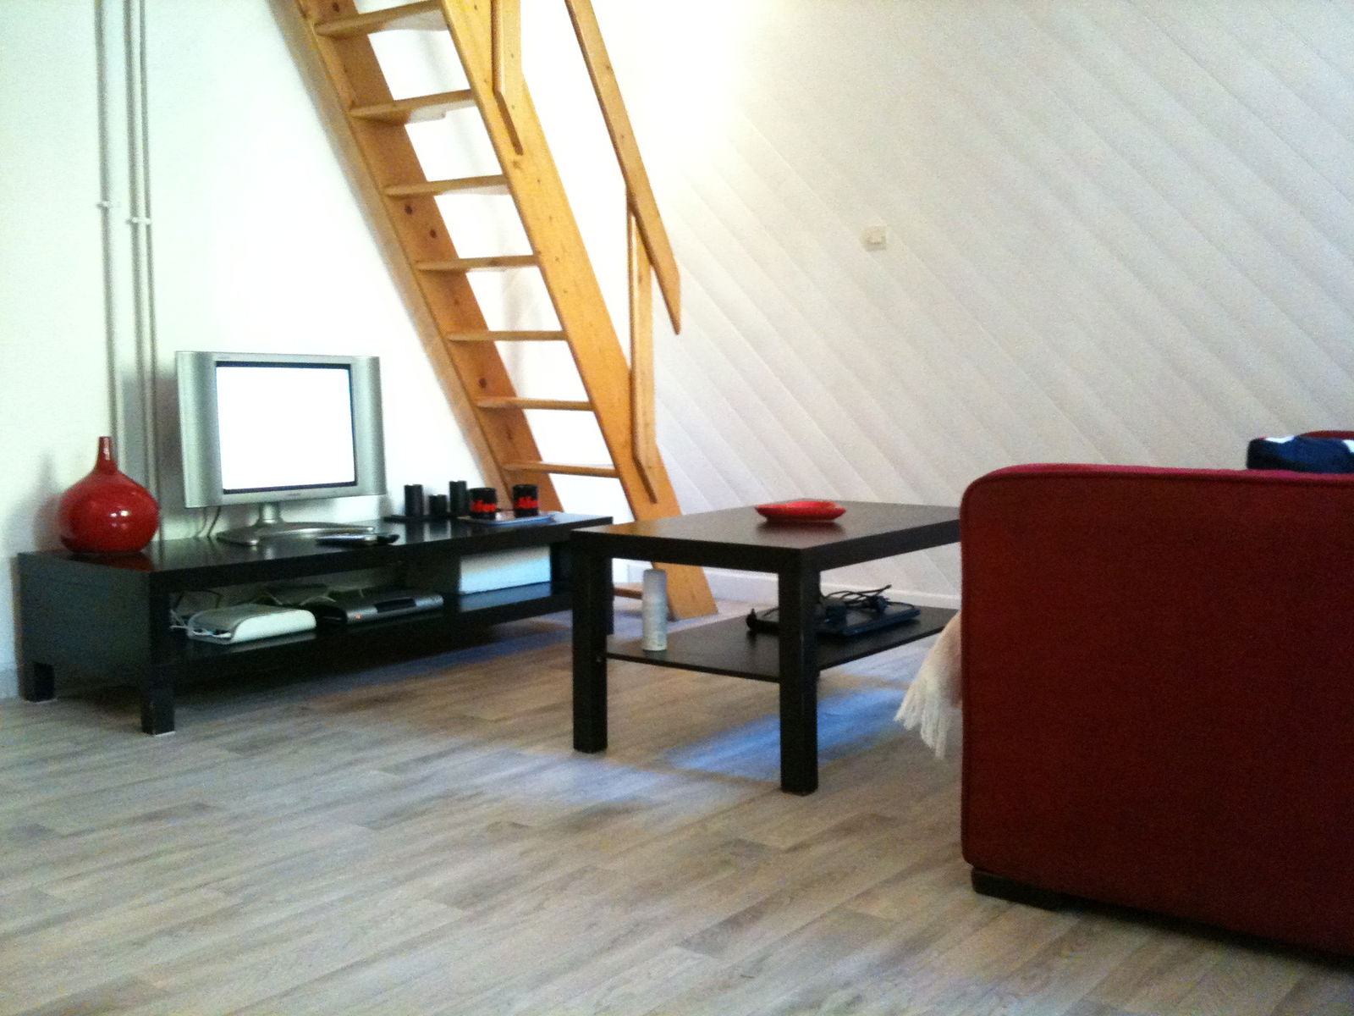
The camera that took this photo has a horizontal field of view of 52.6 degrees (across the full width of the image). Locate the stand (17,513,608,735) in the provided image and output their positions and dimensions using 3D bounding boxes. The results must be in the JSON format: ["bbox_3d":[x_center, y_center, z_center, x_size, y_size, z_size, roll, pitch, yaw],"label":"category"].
[{"bbox_3d":[-0.866,0.242,3.643,0.550,0.350,1.493,4,6,38],"label":"stand"}]

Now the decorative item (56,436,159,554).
[{"bbox_3d":[-1.359,-0.034,3.263,0.237,0.268,0.237,4,6,38],"label":"decorative item"}]

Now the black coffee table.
[{"bbox_3d":[0.277,0.249,2.982,0.549,0.450,0.900,4,6,37],"label":"black coffee table"}]

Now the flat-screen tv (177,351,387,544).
[{"bbox_3d":[-1.017,-0.158,3.511,0.220,0.470,0.590,4,7,38],"label":"flat-screen tv"}]

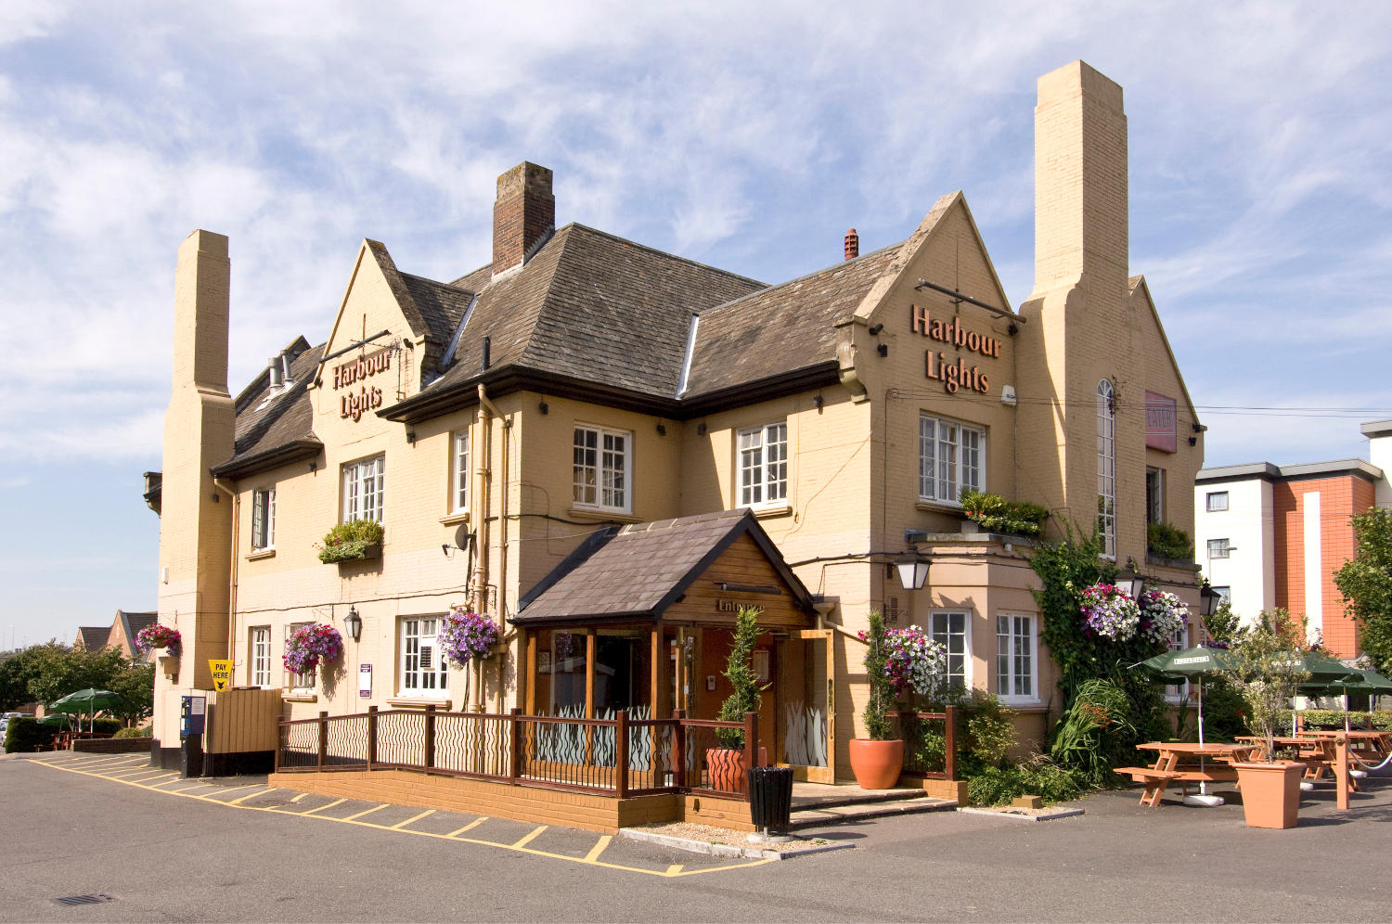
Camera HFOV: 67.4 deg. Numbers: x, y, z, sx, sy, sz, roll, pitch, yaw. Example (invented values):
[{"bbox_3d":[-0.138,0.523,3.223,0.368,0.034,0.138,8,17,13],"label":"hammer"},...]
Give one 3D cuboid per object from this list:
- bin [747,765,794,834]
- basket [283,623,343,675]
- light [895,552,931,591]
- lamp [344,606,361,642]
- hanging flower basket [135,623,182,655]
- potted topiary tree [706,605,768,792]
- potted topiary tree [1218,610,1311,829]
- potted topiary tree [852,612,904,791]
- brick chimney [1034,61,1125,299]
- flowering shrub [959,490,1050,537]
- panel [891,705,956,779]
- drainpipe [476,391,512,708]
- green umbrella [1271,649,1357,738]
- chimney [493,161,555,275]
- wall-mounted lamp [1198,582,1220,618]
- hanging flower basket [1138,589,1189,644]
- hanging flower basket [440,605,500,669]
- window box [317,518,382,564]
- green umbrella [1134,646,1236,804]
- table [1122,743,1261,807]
[{"bbox_3d":[0.747,3.375,10.400,0.450,0.700,0.450,0,-7,0],"label":"bin"},{"bbox_3d":[-6.830,3.327,18.600,0.880,0.920,0.980,7,-9,-41],"label":"basket"},{"bbox_3d":[2.926,1.481,14.100,0.370,0.550,0.380,7,-9,-42],"label":"light"},{"bbox_3d":[-5.783,2.735,17.600,0.380,0.600,0.300,8,-11,-42],"label":"lamp"},{"bbox_3d":[-10.522,3.458,20.400,0.850,0.580,0.850,8,-11,-42],"label":"hanging flower basket"},{"bbox_3d":[0.511,2.865,12.900,0.740,2.270,0.740,0,-7,0],"label":"potted topiary tree"},{"bbox_3d":[6.716,3.034,12.300,1.050,2.500,1.050,8,-11,-42],"label":"potted topiary tree"},{"bbox_3d":[2.397,3.145,13.800,0.720,2.300,0.720,0,-8,0],"label":"potted topiary tree"},{"bbox_3d":[5.990,-4.388,16.300,1.250,3.300,0.780,7,-9,-42],"label":"brick chimney"},{"bbox_3d":[4.613,0.781,15.600,1.550,0.620,0.620,8,-11,-44],"label":"flowering shrub"},{"bbox_3d":[3.175,3.944,14.600,0.130,1.050,1.100,8,-11,-42],"label":"panel"},{"bbox_3d":[-2.910,1.408,15.100,0.250,5.200,0.620,7,-9,-41],"label":"drainpipe"},{"bbox_3d":[9.797,4.176,17.000,1.850,2.220,1.850,8,-11,-44],"label":"green umbrella"},{"bbox_3d":[-3.247,-4.587,19.700,0.660,1.950,0.950,7,-9,-41],"label":"chimney"},{"bbox_3d":[9.285,2.464,18.900,0.470,0.660,0.500,8,-11,-44],"label":"wall-mounted lamp"},{"bbox_3d":[8.285,2.733,18.500,0.920,0.980,0.880,7,-9,-42],"label":"hanging flower basket"},{"bbox_3d":[-3.270,2.490,15.000,0.820,0.900,0.850,0,-7,0],"label":"hanging flower basket"},{"bbox_3d":[-5.862,1.357,17.700,0.500,0.620,1.150,8,-11,-42],"label":"window box"},{"bbox_3d":[7.061,3.703,14.700,1.800,2.220,1.800,8,-11,-44],"label":"green umbrella"},{"bbox_3d":[6.761,4.214,14.200,2.050,0.750,2.050,3,-7,-20],"label":"table"}]

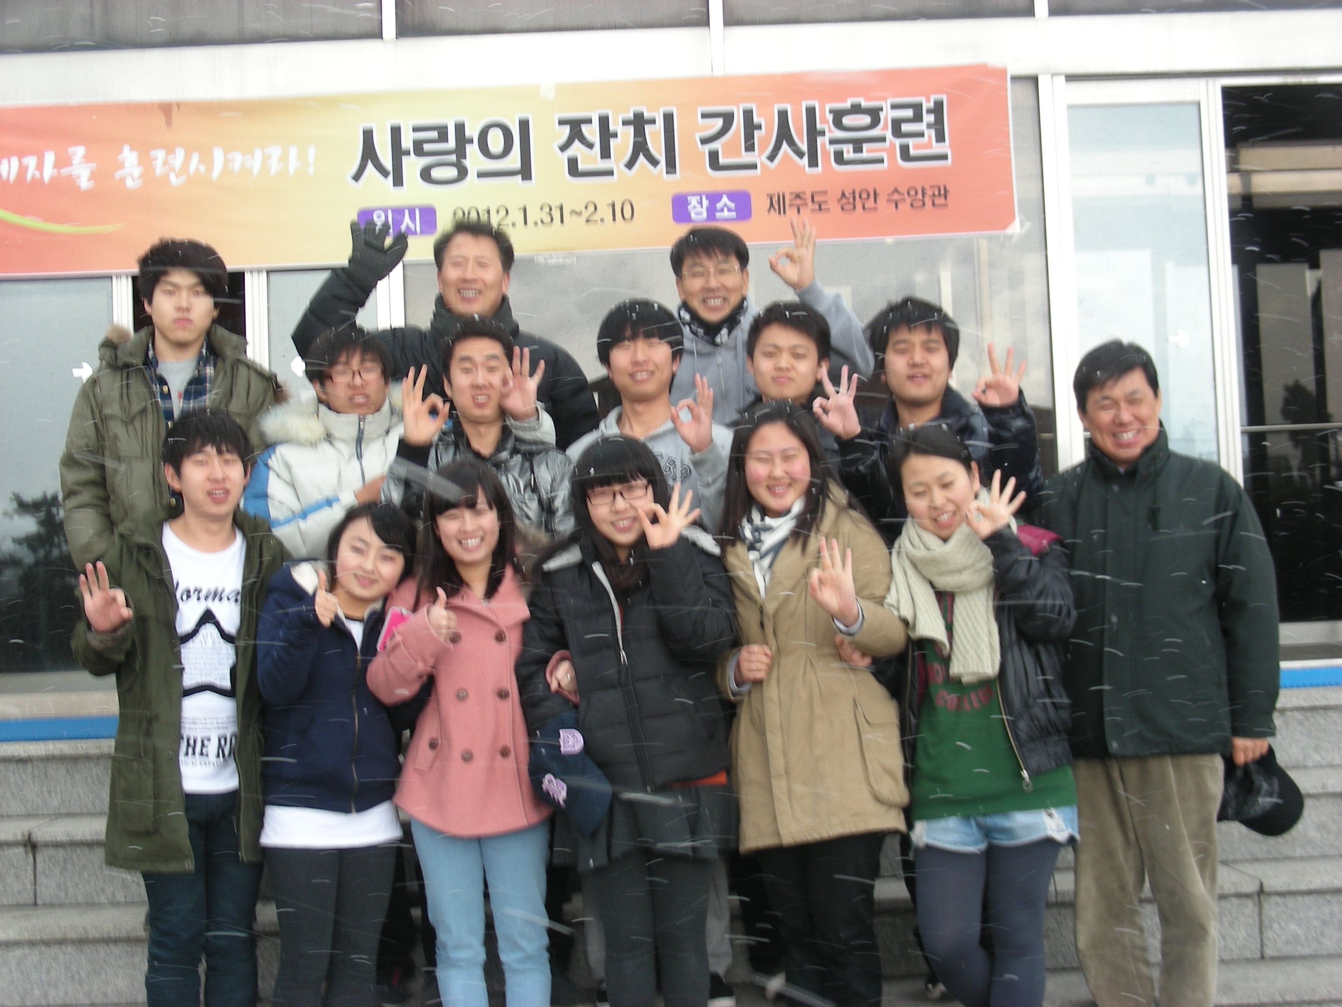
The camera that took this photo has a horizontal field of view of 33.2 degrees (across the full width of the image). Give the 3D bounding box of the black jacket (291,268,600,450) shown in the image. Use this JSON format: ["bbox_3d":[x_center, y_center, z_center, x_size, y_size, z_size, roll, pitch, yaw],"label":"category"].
[{"bbox_3d":[-0.558,-0.163,5.630,0.770,0.860,0.380,-2,-3,-4],"label":"black jacket"}]

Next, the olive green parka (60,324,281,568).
[{"bbox_3d":[-1.231,-0.048,5.600,0.580,0.800,0.360,-2,-3,-7],"label":"olive green parka"}]

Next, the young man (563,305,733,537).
[{"bbox_3d":[-0.042,0.345,5.200,0.490,1.650,0.420,-2,-3,0],"label":"young man"}]

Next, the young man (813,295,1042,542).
[{"bbox_3d":[0.615,0.338,5.200,0.580,1.650,0.460,-3,-3,5],"label":"young man"}]

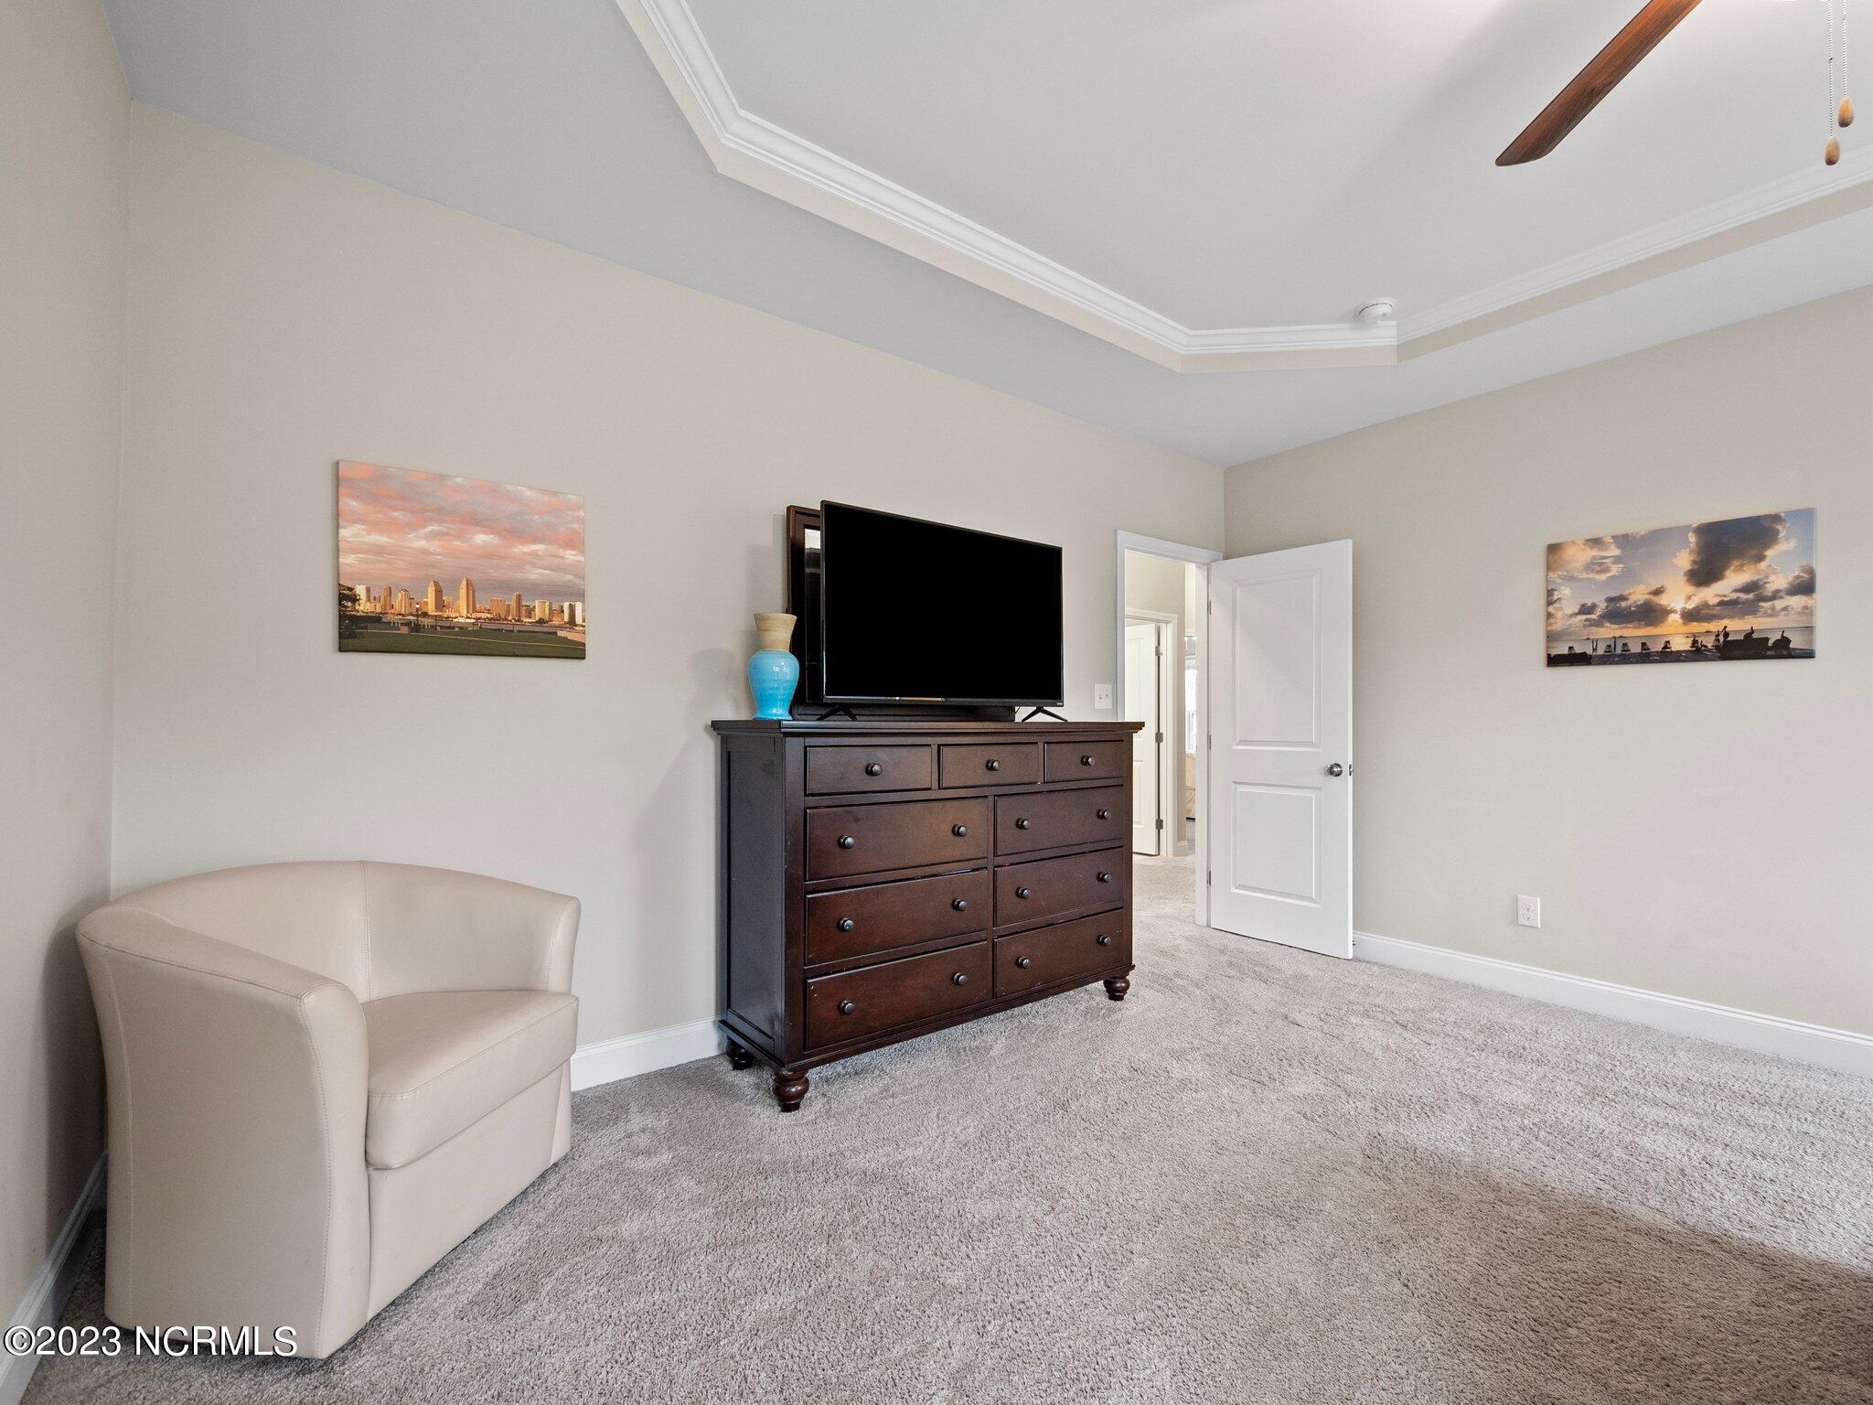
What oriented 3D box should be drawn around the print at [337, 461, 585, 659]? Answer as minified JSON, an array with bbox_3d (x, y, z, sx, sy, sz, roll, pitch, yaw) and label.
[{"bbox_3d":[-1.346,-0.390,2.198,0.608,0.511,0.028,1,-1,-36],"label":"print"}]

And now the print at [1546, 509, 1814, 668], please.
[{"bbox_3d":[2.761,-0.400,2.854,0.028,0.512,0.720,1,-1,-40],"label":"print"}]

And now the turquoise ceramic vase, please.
[{"bbox_3d":[-0.527,-0.115,2.460,0.164,0.350,0.164,1,-1,-37],"label":"turquoise ceramic vase"}]

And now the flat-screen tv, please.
[{"bbox_3d":[0.056,-0.311,2.776,1.101,0.645,0.069,1,-1,-37],"label":"flat-screen tv"}]

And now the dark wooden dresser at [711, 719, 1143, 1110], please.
[{"bbox_3d":[0.065,0.645,2.807,1.638,1.143,0.479,1,-1,-37],"label":"dark wooden dresser"}]

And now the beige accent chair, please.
[{"bbox_3d":[-1.392,0.804,1.752,0.757,0.772,0.743,0,-1,10],"label":"beige accent chair"}]

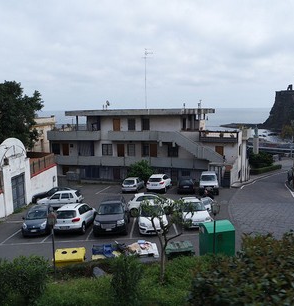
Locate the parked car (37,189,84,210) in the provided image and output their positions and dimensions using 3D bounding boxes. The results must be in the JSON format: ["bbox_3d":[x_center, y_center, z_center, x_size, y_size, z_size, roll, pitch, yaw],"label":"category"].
[{"bbox_3d":[-7.456,4.028,26.607,3.785,1.423,1.577,-3,3,-8],"label":"parked car"}]

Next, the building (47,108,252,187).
[{"bbox_3d":[0.235,-0.997,38.837,23.000,8.700,9.500,1,8,11],"label":"building"}]

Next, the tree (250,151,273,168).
[{"bbox_3d":[16.026,1.612,42.669,3.600,2.900,3.200,-1,8,0],"label":"tree"}]

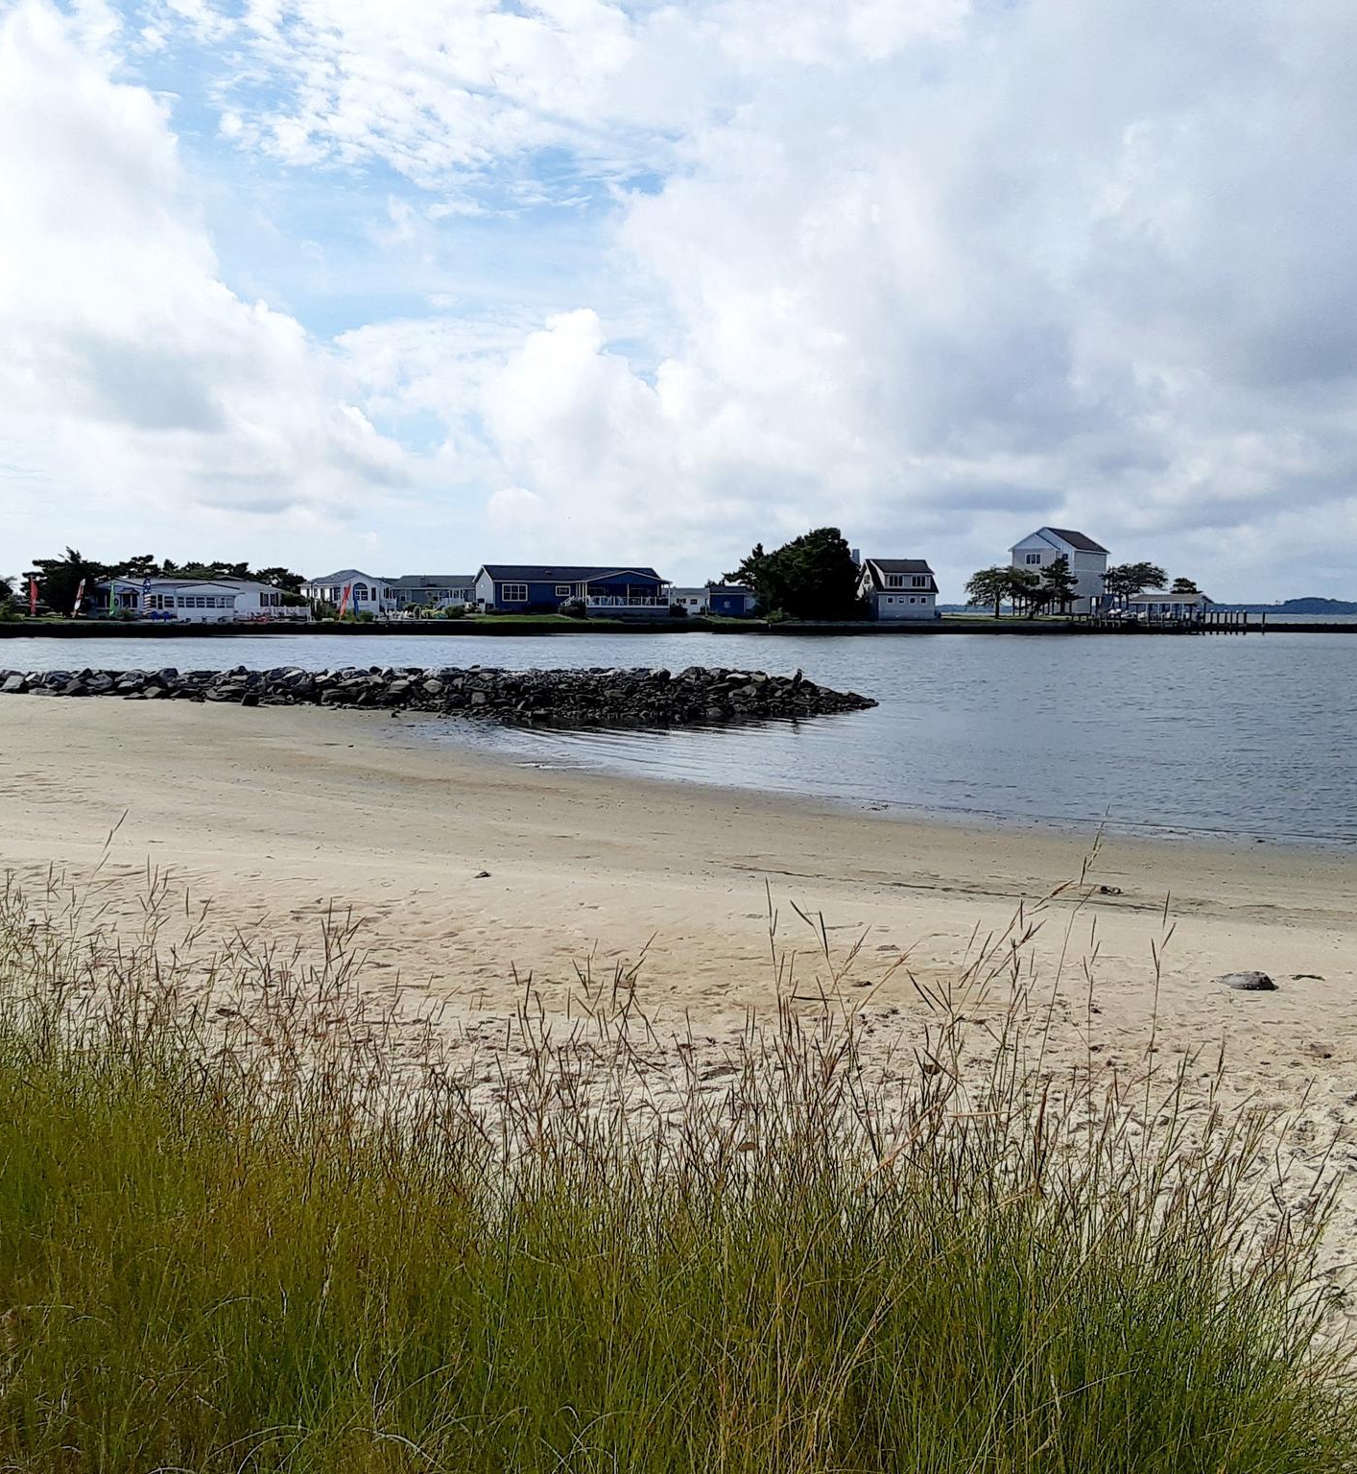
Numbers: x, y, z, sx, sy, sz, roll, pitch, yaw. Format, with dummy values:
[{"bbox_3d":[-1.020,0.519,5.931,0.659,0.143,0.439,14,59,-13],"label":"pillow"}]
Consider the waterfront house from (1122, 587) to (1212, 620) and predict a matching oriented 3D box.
[{"bbox_3d":[65.047,-17.096,202.000,5.000,3.500,9.800,-4,6,-43],"label":"waterfront house"}]

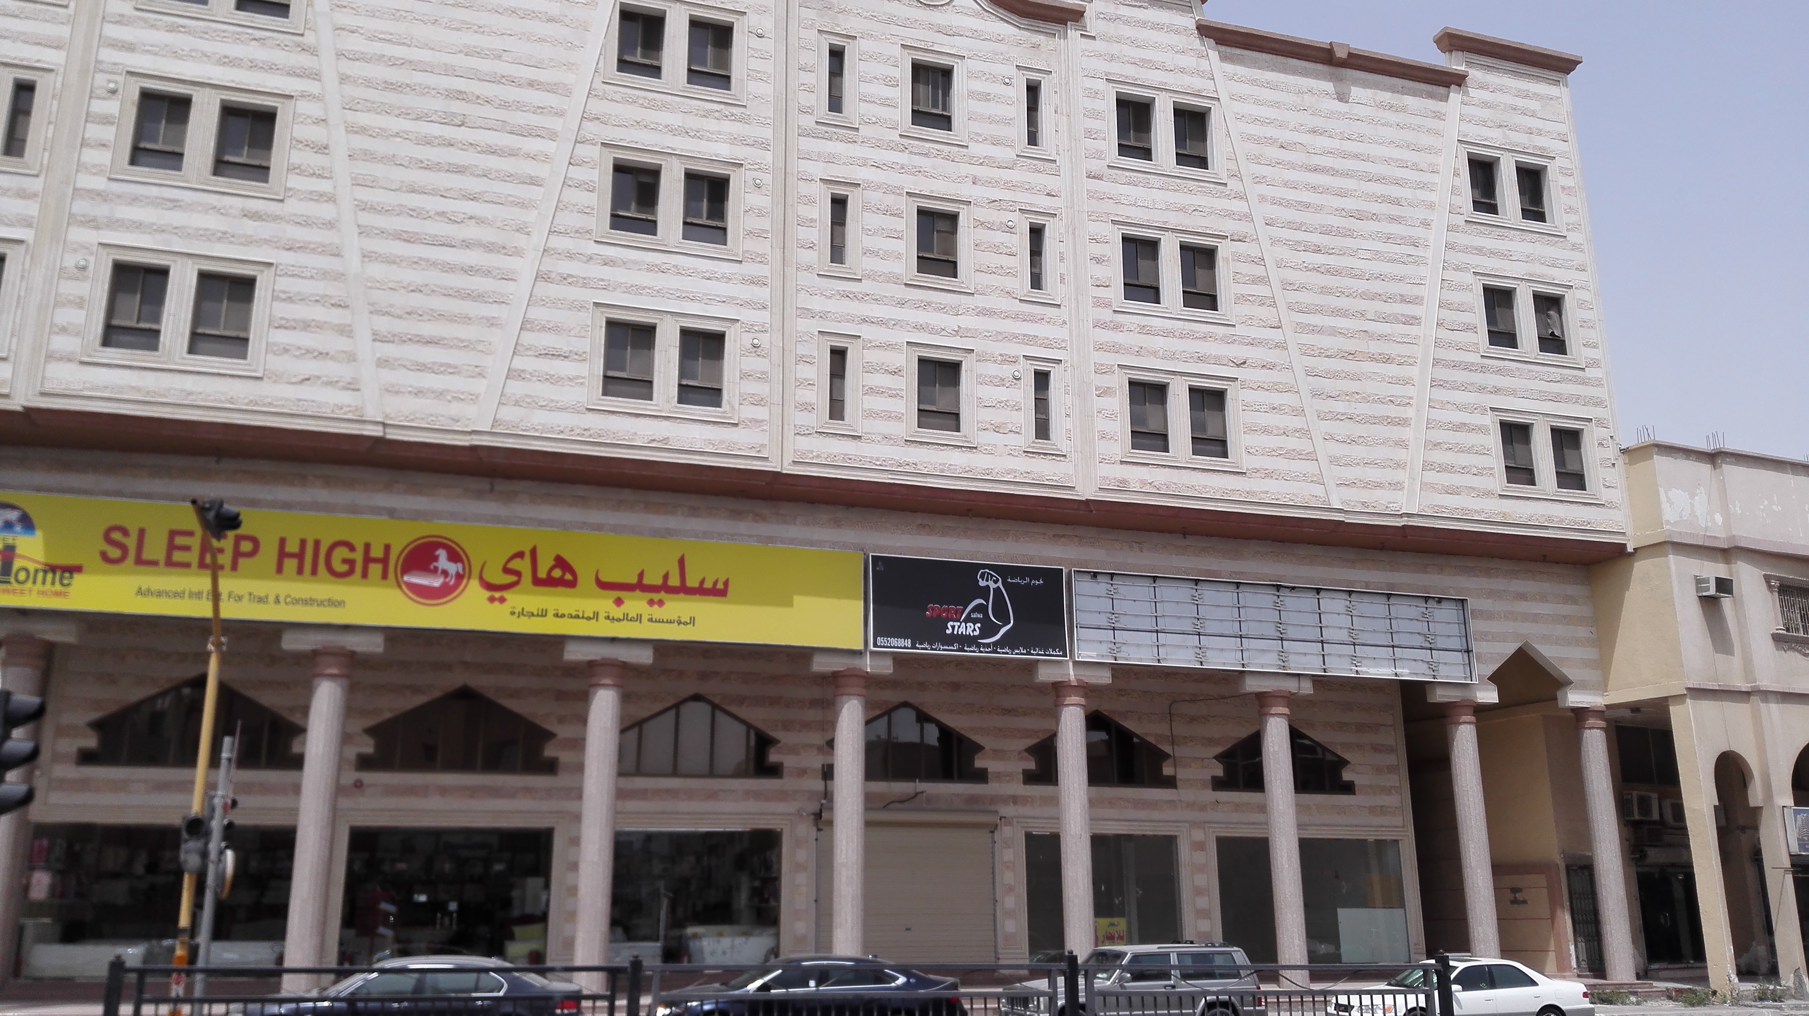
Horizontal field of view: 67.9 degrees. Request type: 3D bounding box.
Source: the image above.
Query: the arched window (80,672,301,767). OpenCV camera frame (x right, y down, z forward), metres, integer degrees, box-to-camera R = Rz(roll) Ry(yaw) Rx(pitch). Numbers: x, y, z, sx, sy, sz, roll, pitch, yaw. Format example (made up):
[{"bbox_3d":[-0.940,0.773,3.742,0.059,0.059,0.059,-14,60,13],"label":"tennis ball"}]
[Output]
[{"bbox_3d":[-14.101,4.254,26.582,3.924,1.791,0.200,5,-16,-16],"label":"arched window"}]

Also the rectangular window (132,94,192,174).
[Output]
[{"bbox_3d":[-13.211,-6.691,23.868,0.857,1.508,0.180,5,-16,-16],"label":"rectangular window"}]

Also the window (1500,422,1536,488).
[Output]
[{"bbox_3d":[14.322,-1.248,31.285,0.847,1.517,0.150,4,-15,-17],"label":"window"}]

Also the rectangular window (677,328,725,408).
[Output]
[{"bbox_3d":[-3.970,-2.717,26.071,0.907,1.593,0.150,5,-15,-17],"label":"rectangular window"}]

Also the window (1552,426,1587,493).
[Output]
[{"bbox_3d":[15.390,-1.129,30.960,0.920,1.530,0.150,4,-16,-17],"label":"window"}]

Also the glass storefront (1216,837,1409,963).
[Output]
[{"bbox_3d":[9.989,9.567,32.701,5.205,2.911,0.150,4,-15,-17],"label":"glass storefront"}]

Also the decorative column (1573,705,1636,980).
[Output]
[{"bbox_3d":[16.243,7.706,31.112,0.716,6.149,0.716,4,-15,-17],"label":"decorative column"}]

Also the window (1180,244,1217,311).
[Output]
[{"bbox_3d":[6.530,-5.048,29.599,0.931,1.515,0.180,5,-16,-16],"label":"window"}]

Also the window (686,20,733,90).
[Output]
[{"bbox_3d":[-3.867,-9.100,26.838,0.890,1.570,0.150,4,-16,-17],"label":"window"}]

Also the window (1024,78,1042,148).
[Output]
[{"bbox_3d":[2.870,-8.683,29.531,0.356,1.613,0.150,4,-15,-17],"label":"window"}]

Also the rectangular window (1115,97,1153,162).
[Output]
[{"bbox_3d":[5.224,-8.625,30.556,0.980,1.592,0.150,5,-15,-17],"label":"rectangular window"}]

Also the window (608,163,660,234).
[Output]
[{"bbox_3d":[-5.414,-6.156,26.925,0.947,1.577,0.140,5,-15,-16],"label":"window"}]

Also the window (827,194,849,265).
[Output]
[{"bbox_3d":[-1.328,-5.682,27.369,0.369,1.526,0.150,4,-15,-17],"label":"window"}]

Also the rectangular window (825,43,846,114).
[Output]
[{"bbox_3d":[-1.440,-9.045,28.352,0.349,1.566,0.180,5,-16,-16],"label":"rectangular window"}]

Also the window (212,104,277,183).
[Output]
[{"bbox_3d":[-11.594,-6.452,23.619,0.910,1.500,0.150,4,-16,-17],"label":"window"}]

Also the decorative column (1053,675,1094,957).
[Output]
[{"bbox_3d":[3.469,6.596,27.067,0.700,6.090,0.700,5,-15,-17],"label":"decorative column"}]

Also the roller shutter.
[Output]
[{"bbox_3d":[0.103,8.262,28.744,4.050,3.210,0.150,4,-16,-17],"label":"roller shutter"}]

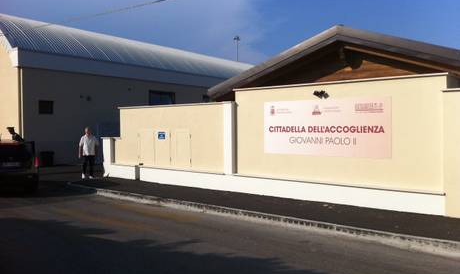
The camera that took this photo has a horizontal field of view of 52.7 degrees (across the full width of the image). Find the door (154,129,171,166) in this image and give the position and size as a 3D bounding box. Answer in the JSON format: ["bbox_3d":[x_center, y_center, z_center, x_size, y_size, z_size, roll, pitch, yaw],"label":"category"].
[{"bbox_3d":[-2.068,0.343,14.365,0.780,1.150,0.070,1,1,43],"label":"door"}]

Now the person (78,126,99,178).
[{"bbox_3d":[-4.721,0.550,15.500,0.640,1.730,0.380,0,1,-18],"label":"person"}]

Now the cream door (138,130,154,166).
[{"bbox_3d":[-2.658,0.333,14.915,0.800,1.150,0.070,1,1,43],"label":"cream door"}]

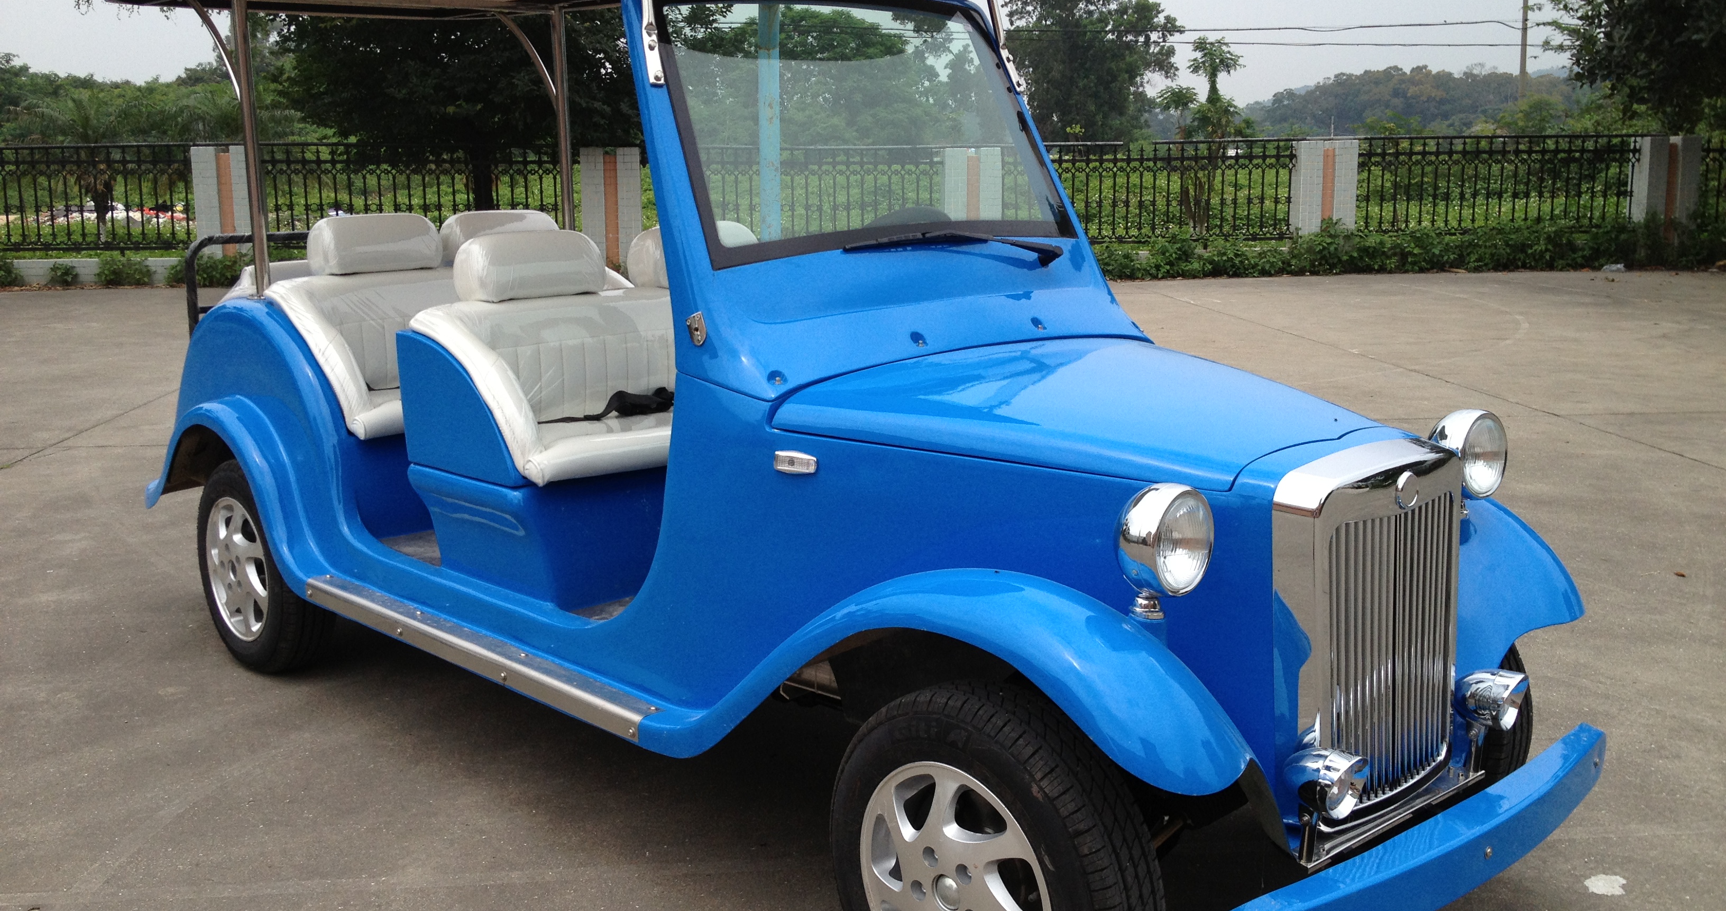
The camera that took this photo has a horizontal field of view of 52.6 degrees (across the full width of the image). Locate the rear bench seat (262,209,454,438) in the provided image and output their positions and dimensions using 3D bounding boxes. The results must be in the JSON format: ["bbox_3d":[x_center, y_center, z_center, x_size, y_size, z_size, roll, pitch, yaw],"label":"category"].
[{"bbox_3d":[-0.972,-0.390,4.603,1.074,0.488,0.575,-11,15,-42],"label":"rear bench seat"}]

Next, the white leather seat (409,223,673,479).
[{"bbox_3d":[-0.451,-0.286,4.053,1.074,0.488,0.575,-11,15,-42],"label":"white leather seat"}]

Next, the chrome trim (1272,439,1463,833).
[{"bbox_3d":[0.811,0.269,2.732,0.445,0.550,0.130,-9,14,-41],"label":"chrome trim"}]

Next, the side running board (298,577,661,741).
[{"bbox_3d":[-0.872,0.416,3.802,0.061,0.058,1.389,-11,15,-42],"label":"side running board"}]

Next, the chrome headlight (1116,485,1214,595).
[{"bbox_3d":[0.412,0.112,2.504,0.160,0.160,0.105,-9,14,-41],"label":"chrome headlight"}]

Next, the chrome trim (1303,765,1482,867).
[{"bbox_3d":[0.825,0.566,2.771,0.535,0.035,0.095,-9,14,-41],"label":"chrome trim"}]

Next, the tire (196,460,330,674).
[{"bbox_3d":[-1.584,0.288,4.632,0.178,0.575,0.575,-9,14,-41],"label":"tire"}]

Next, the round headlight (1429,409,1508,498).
[{"bbox_3d":[1.044,-0.010,3.065,0.160,0.160,0.105,-9,14,-41],"label":"round headlight"}]

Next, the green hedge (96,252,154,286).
[{"bbox_3d":[-7.389,-1.892,17.534,0.580,0.340,0.450,-4,11,-22],"label":"green hedge"}]

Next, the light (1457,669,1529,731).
[{"bbox_3d":[1.059,0.401,2.943,0.084,0.087,0.112,-11,15,-42],"label":"light"}]

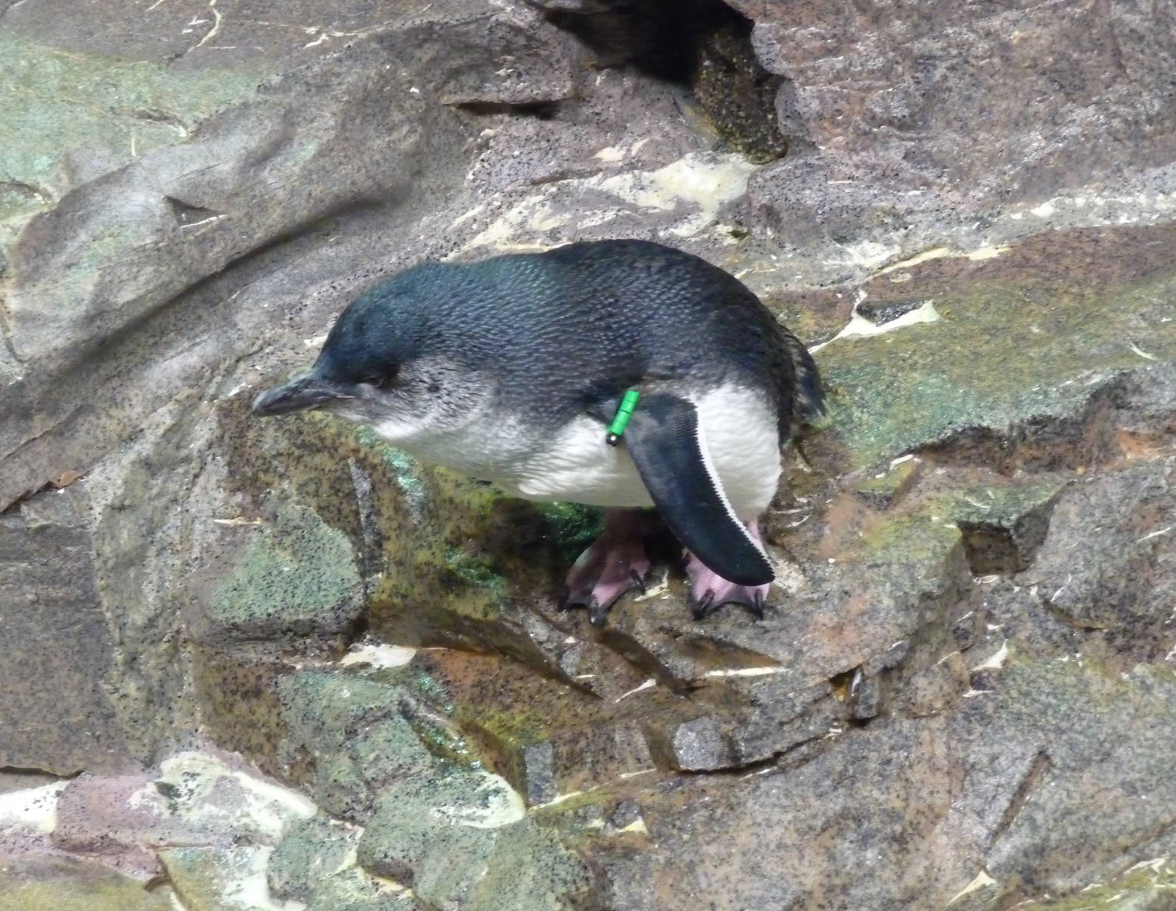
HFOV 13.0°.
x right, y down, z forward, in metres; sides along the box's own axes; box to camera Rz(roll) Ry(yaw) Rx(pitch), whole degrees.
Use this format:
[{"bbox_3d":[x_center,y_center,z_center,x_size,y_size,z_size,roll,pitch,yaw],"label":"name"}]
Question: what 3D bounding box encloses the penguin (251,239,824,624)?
[{"bbox_3d":[-0.025,-0.014,2.650,0.305,0.195,0.160,-8,22,-22],"label":"penguin"}]

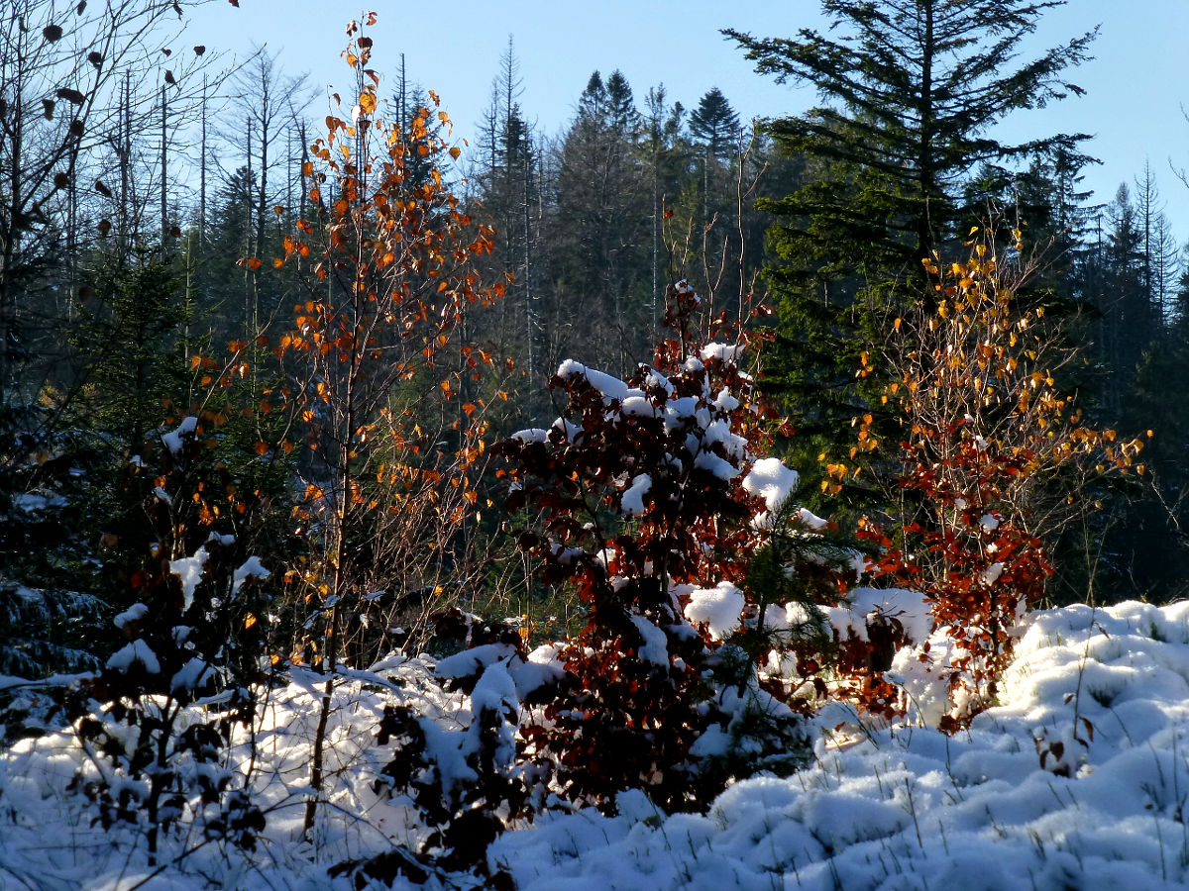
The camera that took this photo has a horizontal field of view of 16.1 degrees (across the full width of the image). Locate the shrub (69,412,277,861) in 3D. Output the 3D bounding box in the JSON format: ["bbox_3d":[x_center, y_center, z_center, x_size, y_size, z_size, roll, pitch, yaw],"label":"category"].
[{"bbox_3d":[-1.213,0.552,12.000,0.601,1.270,0.600,0,0,0],"label":"shrub"}]

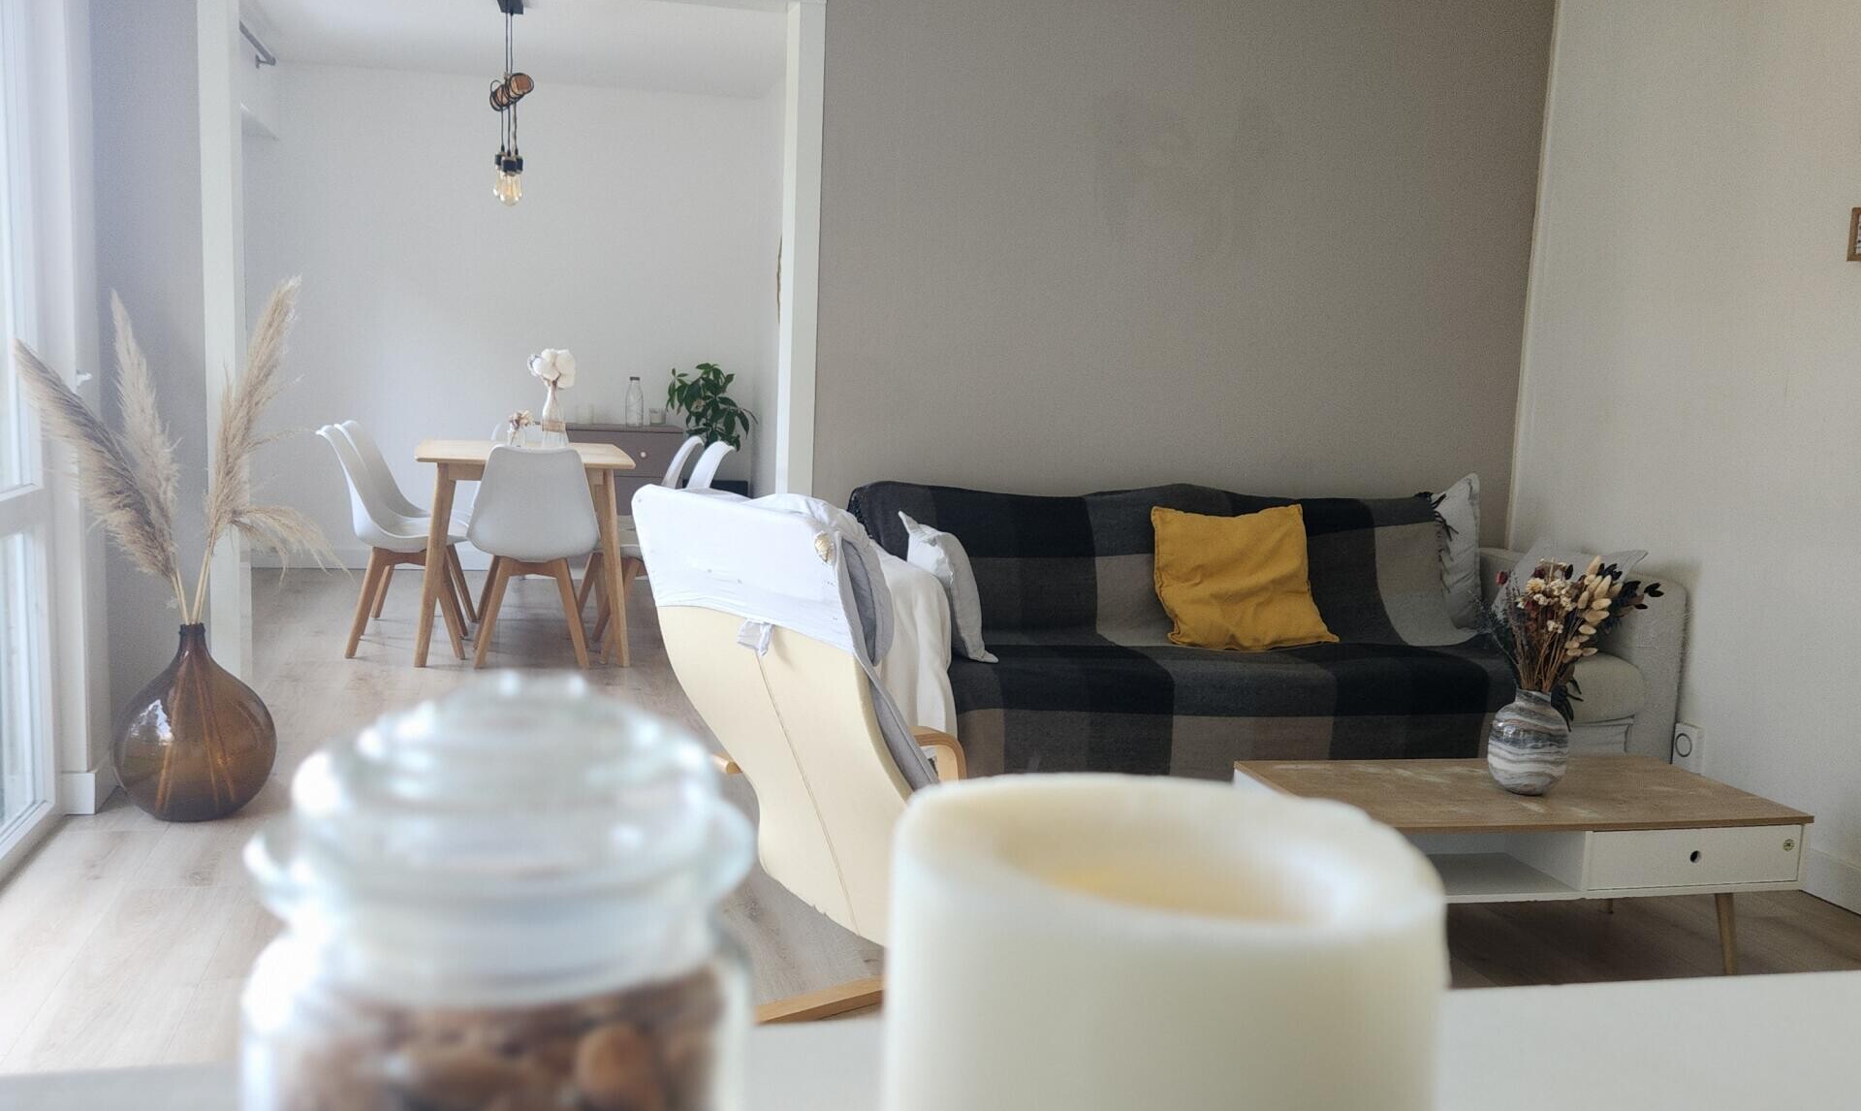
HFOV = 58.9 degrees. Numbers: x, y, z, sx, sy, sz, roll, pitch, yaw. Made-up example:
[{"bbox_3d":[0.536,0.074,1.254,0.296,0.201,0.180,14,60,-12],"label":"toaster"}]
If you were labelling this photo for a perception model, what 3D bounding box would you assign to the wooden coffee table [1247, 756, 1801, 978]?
[{"bbox_3d":[1.236,0.676,3.542,1.055,0.362,0.512,1,8,-12],"label":"wooden coffee table"}]

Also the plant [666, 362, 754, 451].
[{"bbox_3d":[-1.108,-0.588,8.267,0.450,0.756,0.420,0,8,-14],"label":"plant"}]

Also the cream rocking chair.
[{"bbox_3d":[-0.022,0.402,2.827,0.810,1.000,0.680,-3,10,-36],"label":"cream rocking chair"}]

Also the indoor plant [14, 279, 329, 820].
[{"bbox_3d":[-1.840,0.008,4.016,0.671,1.322,0.560,0,8,-14],"label":"indoor plant"}]

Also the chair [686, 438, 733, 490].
[{"bbox_3d":[-1.052,-0.037,6.425,0.545,0.825,0.480,0,8,-14],"label":"chair"}]

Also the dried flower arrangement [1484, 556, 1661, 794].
[{"bbox_3d":[1.363,0.267,3.535,0.290,0.460,0.250,1,8,-12],"label":"dried flower arrangement"}]

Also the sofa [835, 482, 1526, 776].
[{"bbox_3d":[0.808,0.277,4.513,2.080,0.860,0.930,1,8,-14],"label":"sofa"}]

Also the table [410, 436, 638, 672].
[{"bbox_3d":[-1.597,-0.035,6.487,0.775,0.745,1.130,1,8,-14],"label":"table"}]

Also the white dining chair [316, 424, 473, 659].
[{"bbox_3d":[-2.002,-0.058,6.207,0.530,0.830,0.470,1,8,-14],"label":"white dining chair"}]

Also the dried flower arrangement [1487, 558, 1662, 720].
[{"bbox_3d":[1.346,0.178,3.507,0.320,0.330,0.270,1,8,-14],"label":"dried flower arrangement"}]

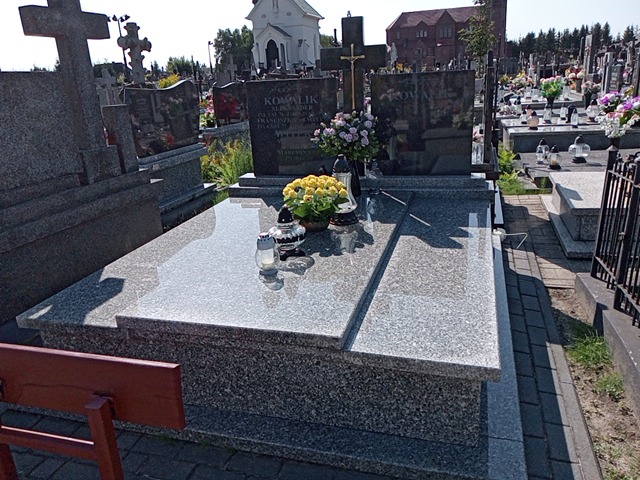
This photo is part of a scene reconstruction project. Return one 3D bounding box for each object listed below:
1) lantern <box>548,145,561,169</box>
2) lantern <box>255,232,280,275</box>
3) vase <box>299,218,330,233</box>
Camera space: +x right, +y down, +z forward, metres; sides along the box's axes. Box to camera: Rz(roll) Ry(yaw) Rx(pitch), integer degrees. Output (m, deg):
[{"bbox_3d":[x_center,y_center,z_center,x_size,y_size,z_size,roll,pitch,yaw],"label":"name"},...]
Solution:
[{"bbox_3d":[2.486,-0.878,5.447,0.130,0.233,0.130,2,20,16],"label":"lantern"},{"bbox_3d":[-0.251,0.062,2.484,0.118,0.185,0.118,-3,19,1],"label":"lantern"},{"bbox_3d":[-0.023,-0.111,2.986,0.175,0.100,0.175,2,20,16],"label":"vase"}]

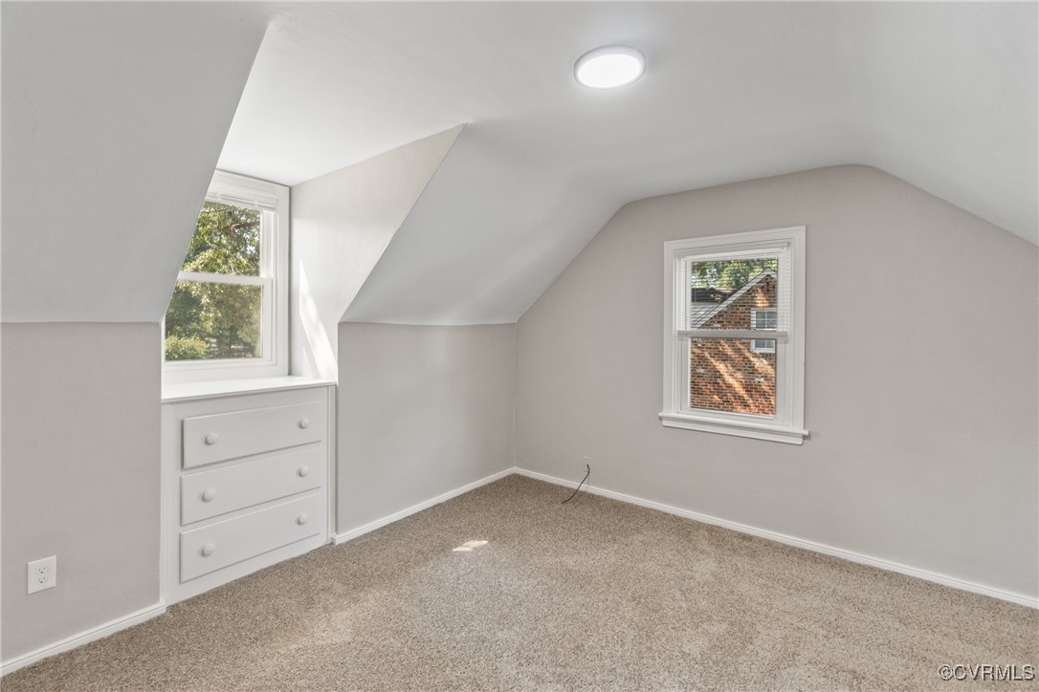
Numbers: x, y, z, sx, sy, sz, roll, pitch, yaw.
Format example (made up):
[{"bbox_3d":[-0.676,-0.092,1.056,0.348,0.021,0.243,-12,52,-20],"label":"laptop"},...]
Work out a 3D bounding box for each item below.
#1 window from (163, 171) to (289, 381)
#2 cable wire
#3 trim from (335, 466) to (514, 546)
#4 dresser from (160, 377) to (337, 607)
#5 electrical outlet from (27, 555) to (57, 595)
[{"bbox_3d":[-1.901,-0.440,2.700,0.090,1.312,0.897,2,2,38],"label":"window"},{"bbox_3d":[0.441,1.081,3.412,0.060,0.234,0.332,2,3,44],"label":"cable wire"},{"bbox_3d":[-0.579,1.157,3.307,0.017,0.062,1.742,2,2,38],"label":"trim"},{"bbox_3d":[-1.642,0.718,2.527,0.637,0.976,0.872,2,2,38],"label":"dresser"},{"bbox_3d":[-1.843,0.886,1.671,0.010,0.120,0.073,2,2,38],"label":"electrical outlet"}]

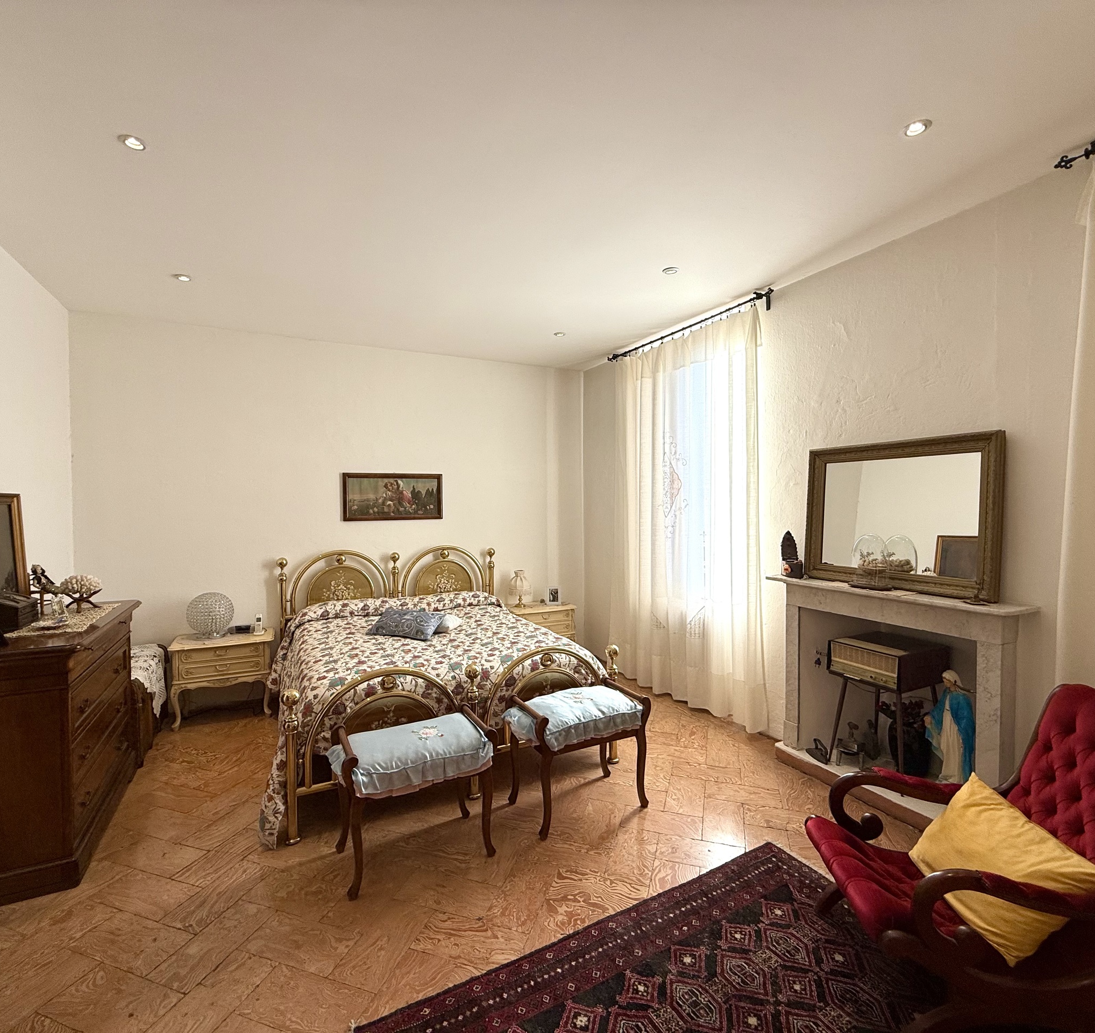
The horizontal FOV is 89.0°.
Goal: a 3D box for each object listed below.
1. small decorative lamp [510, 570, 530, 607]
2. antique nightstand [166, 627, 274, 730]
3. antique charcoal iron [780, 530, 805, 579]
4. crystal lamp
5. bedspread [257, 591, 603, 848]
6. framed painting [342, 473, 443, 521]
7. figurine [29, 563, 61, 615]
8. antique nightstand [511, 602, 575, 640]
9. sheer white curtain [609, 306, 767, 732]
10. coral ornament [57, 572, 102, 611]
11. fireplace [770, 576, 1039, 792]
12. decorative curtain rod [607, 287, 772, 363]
[{"bbox_3d":[-0.246,0.656,5.071,0.218,0.340,0.222,0,1,0],"label":"small decorative lamp"},{"bbox_3d":[-2.292,1.128,3.978,0.619,0.539,0.466,-1,2,-27],"label":"antique nightstand"},{"bbox_3d":[1.451,0.217,3.279,0.110,0.280,0.175,0,1,-6],"label":"antique charcoal iron"},{"bbox_3d":[-2.382,0.705,3.953,0.296,0.321,0.296,-1,2,-27],"label":"crystal lamp"},{"bbox_3d":[-0.819,1.038,3.734,1.930,0.740,2.020,-1,2,-26],"label":"bedspread"},{"bbox_3d":[-1.299,-0.162,4.731,0.827,0.392,0.033,-1,2,-27],"label":"framed painting"},{"bbox_3d":[-2.541,0.364,2.808,0.110,0.250,0.120,0,2,15],"label":"figurine"},{"bbox_3d":[-0.080,1.091,5.143,0.607,0.539,0.407,-1,2,-27],"label":"antique nightstand"},{"bbox_3d":[0.946,0.013,4.166,0.141,2.686,1.613,-1,2,-27],"label":"sheer white curtain"},{"bbox_3d":[-2.424,0.390,2.891,0.170,0.185,0.150,-1,2,-15],"label":"coral ornament"},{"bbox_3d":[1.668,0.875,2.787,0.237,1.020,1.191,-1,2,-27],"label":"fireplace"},{"bbox_3d":[0.943,-1.333,4.071,0.100,0.085,1.750,-1,2,-26],"label":"decorative curtain rod"}]

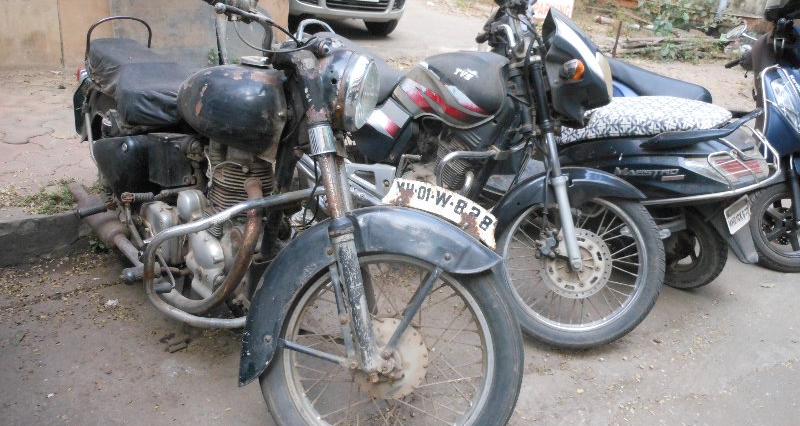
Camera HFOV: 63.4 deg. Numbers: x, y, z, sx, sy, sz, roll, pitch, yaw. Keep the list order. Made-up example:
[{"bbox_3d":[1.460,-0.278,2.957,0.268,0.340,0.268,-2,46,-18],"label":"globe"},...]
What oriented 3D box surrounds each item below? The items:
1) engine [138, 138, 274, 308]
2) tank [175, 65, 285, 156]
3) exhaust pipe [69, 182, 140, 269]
[{"bbox_3d":[-0.510,0.007,1.912,0.330,0.510,0.460,-13,27,-43],"label":"engine"},{"bbox_3d":[-0.440,-0.308,1.776,0.270,0.225,0.520,-13,27,-43],"label":"tank"},{"bbox_3d":[-1.002,0.025,2.164,0.092,0.092,0.530,-13,39,-43],"label":"exhaust pipe"}]

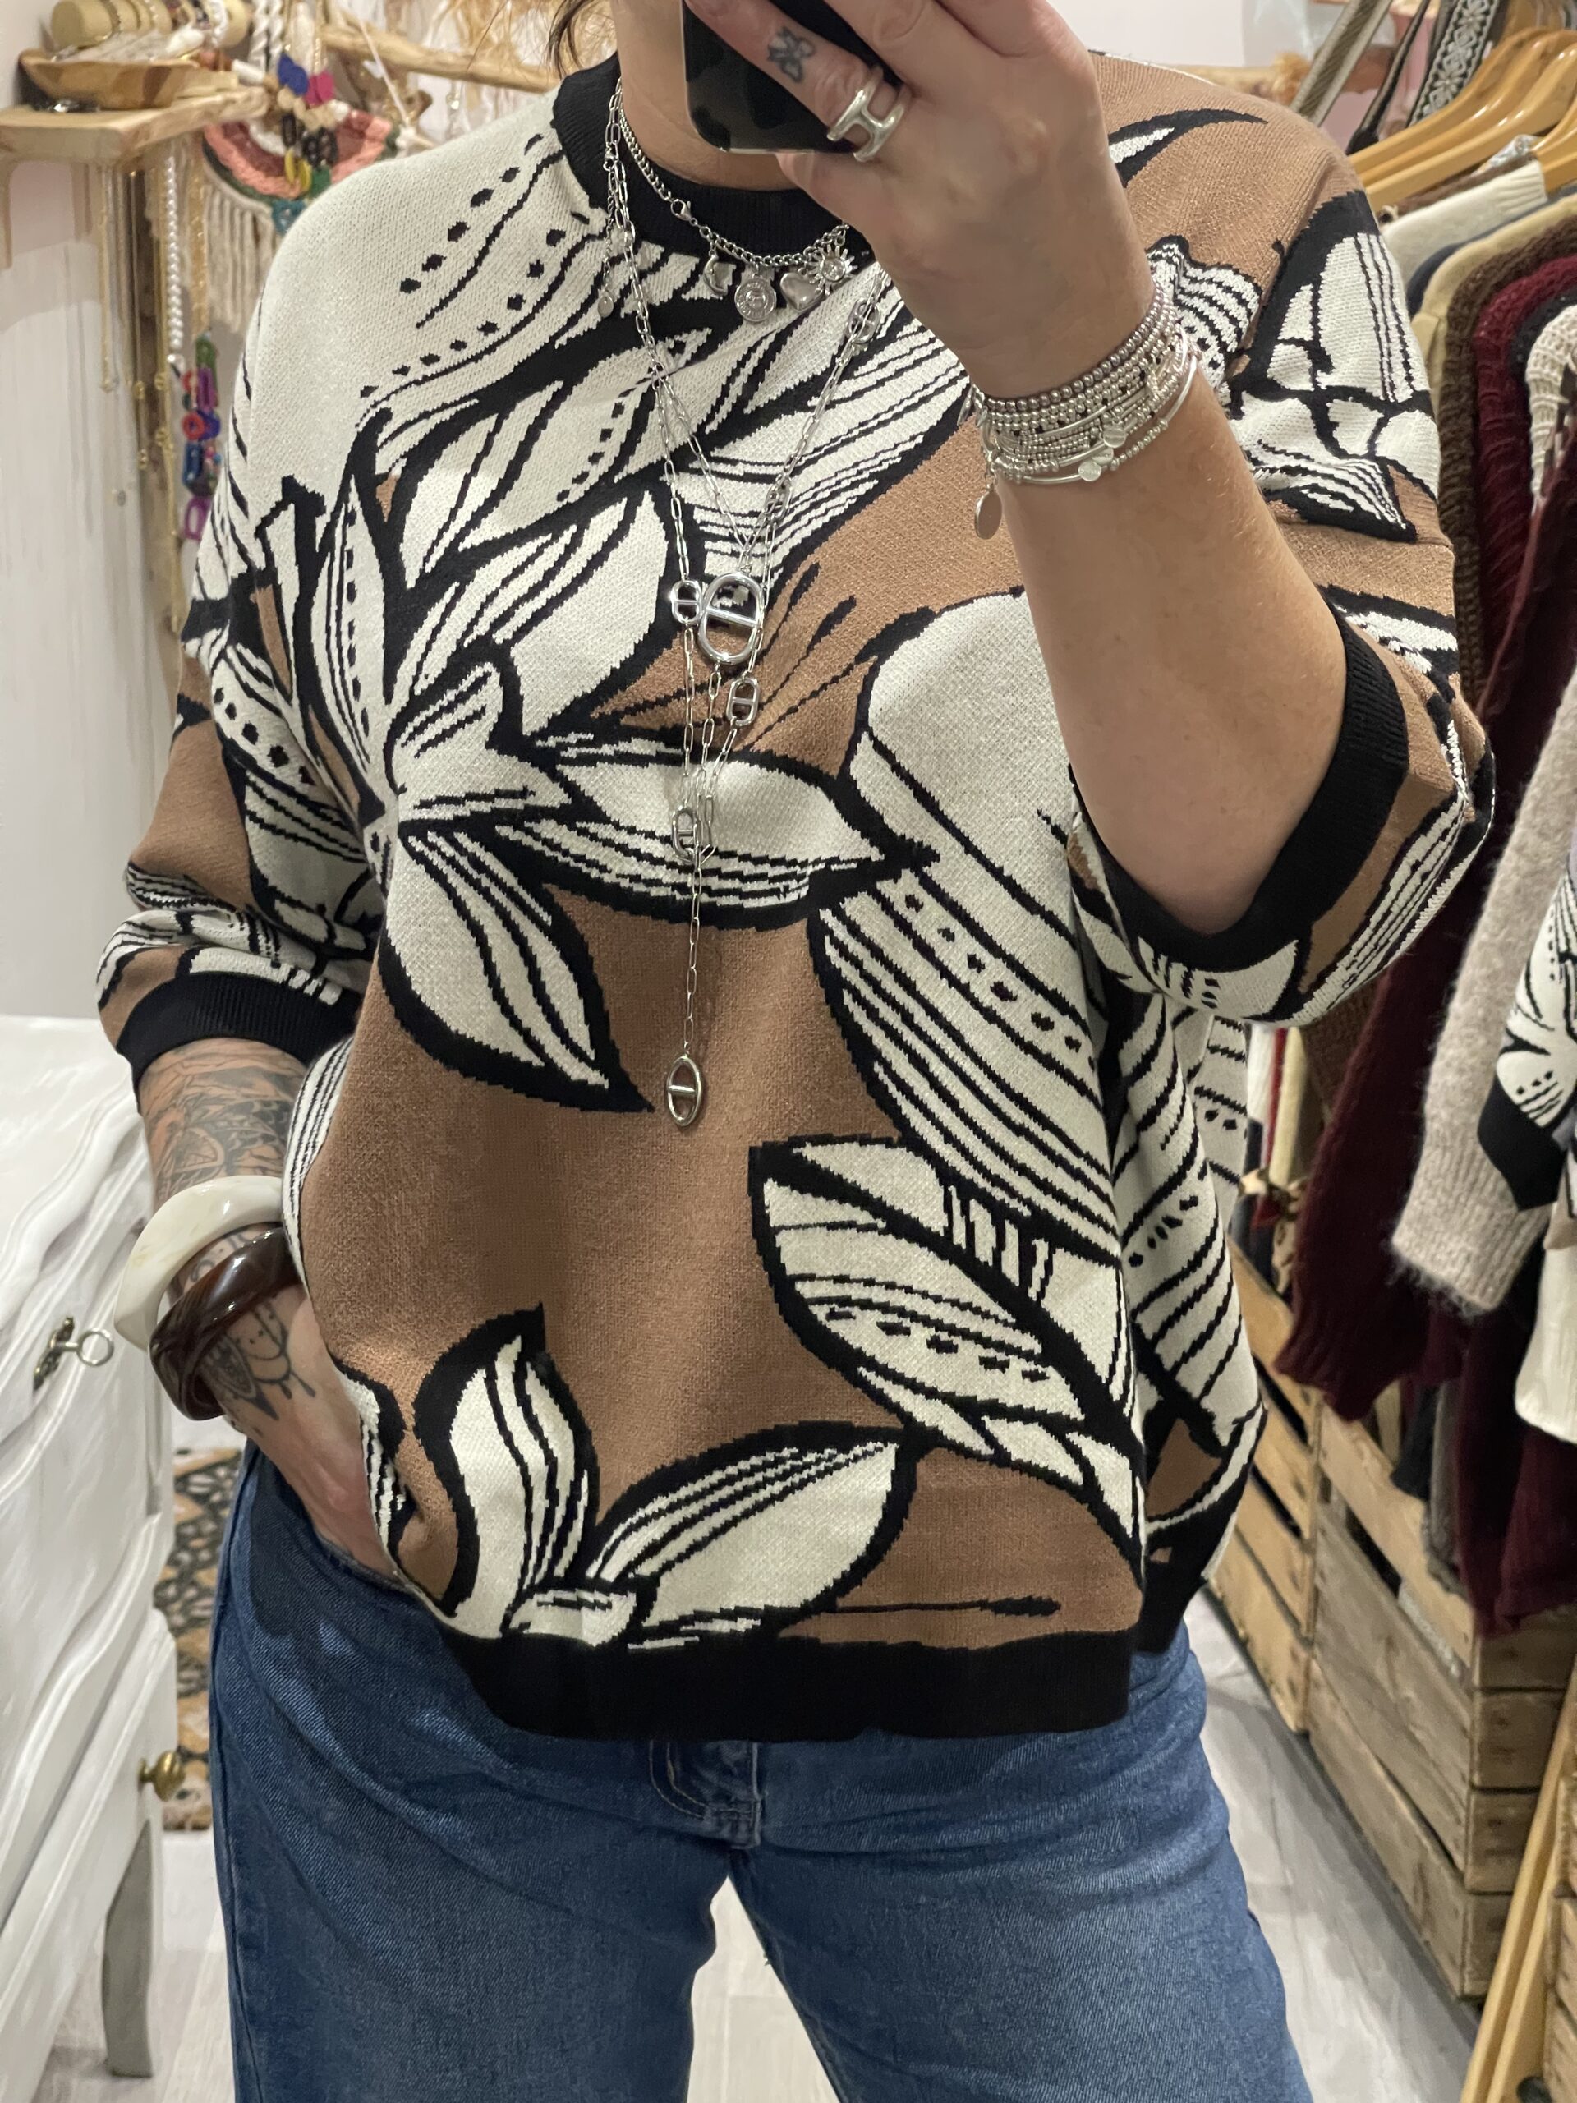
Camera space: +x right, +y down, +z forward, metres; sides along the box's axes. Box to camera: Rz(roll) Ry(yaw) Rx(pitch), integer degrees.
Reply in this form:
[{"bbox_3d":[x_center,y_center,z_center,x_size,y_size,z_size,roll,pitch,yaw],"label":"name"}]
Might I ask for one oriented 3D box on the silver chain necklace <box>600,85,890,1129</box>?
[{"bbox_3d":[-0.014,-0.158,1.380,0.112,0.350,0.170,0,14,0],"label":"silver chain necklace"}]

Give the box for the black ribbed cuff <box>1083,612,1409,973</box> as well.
[{"bbox_3d":[0.162,-0.093,1.360,0.120,0.055,0.115,7,53,23],"label":"black ribbed cuff"}]

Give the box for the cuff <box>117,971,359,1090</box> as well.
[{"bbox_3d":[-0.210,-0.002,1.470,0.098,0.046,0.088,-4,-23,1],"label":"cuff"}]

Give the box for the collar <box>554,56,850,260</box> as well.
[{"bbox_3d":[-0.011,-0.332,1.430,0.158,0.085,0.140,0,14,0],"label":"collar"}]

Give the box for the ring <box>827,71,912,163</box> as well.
[{"bbox_3d":[0.024,-0.282,1.170,0.016,0.024,0.022,30,12,-3],"label":"ring"}]

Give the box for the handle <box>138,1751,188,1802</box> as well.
[{"bbox_3d":[-0.418,0.484,2.600,0.031,0.031,0.031,1,14,5],"label":"handle"}]

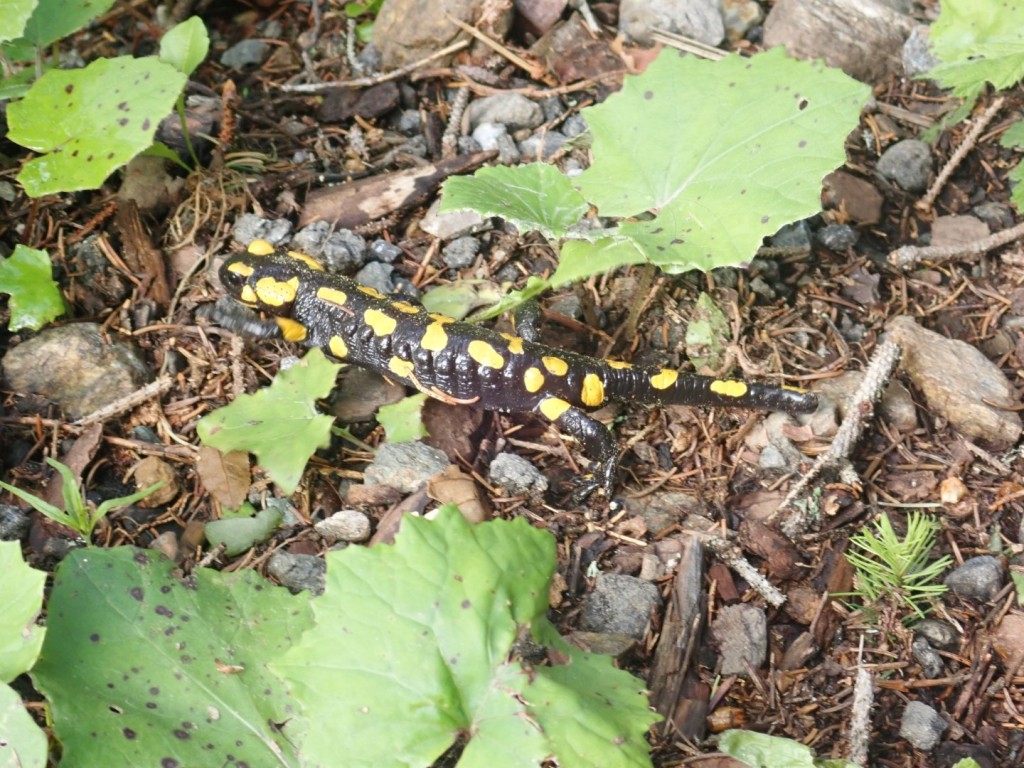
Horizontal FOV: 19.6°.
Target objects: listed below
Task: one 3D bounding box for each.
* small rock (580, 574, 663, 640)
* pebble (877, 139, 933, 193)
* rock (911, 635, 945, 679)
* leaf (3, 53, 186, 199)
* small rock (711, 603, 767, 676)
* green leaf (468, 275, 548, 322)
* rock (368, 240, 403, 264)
[{"bbox_3d":[0.031,0.064,0.842,0.023,0.012,0.019,0,48,0],"label":"small rock"},{"bbox_3d":[0.126,-0.070,0.948,0.018,0.014,0.018,0,52,0],"label":"pebble"},{"bbox_3d":[0.117,0.077,0.834,0.007,0.007,0.014,-18,51,-16],"label":"rock"},{"bbox_3d":[-0.130,-0.083,0.920,0.067,0.018,0.051,-33,59,-23],"label":"leaf"},{"bbox_3d":[0.064,0.072,0.835,0.015,0.011,0.021,0,48,0],"label":"small rock"},{"bbox_3d":[-0.001,-0.025,0.870,0.027,0.009,0.013,-19,50,-17],"label":"green leaf"},{"bbox_3d":[-0.040,-0.041,0.929,0.011,0.006,0.009,0,52,0],"label":"rock"}]

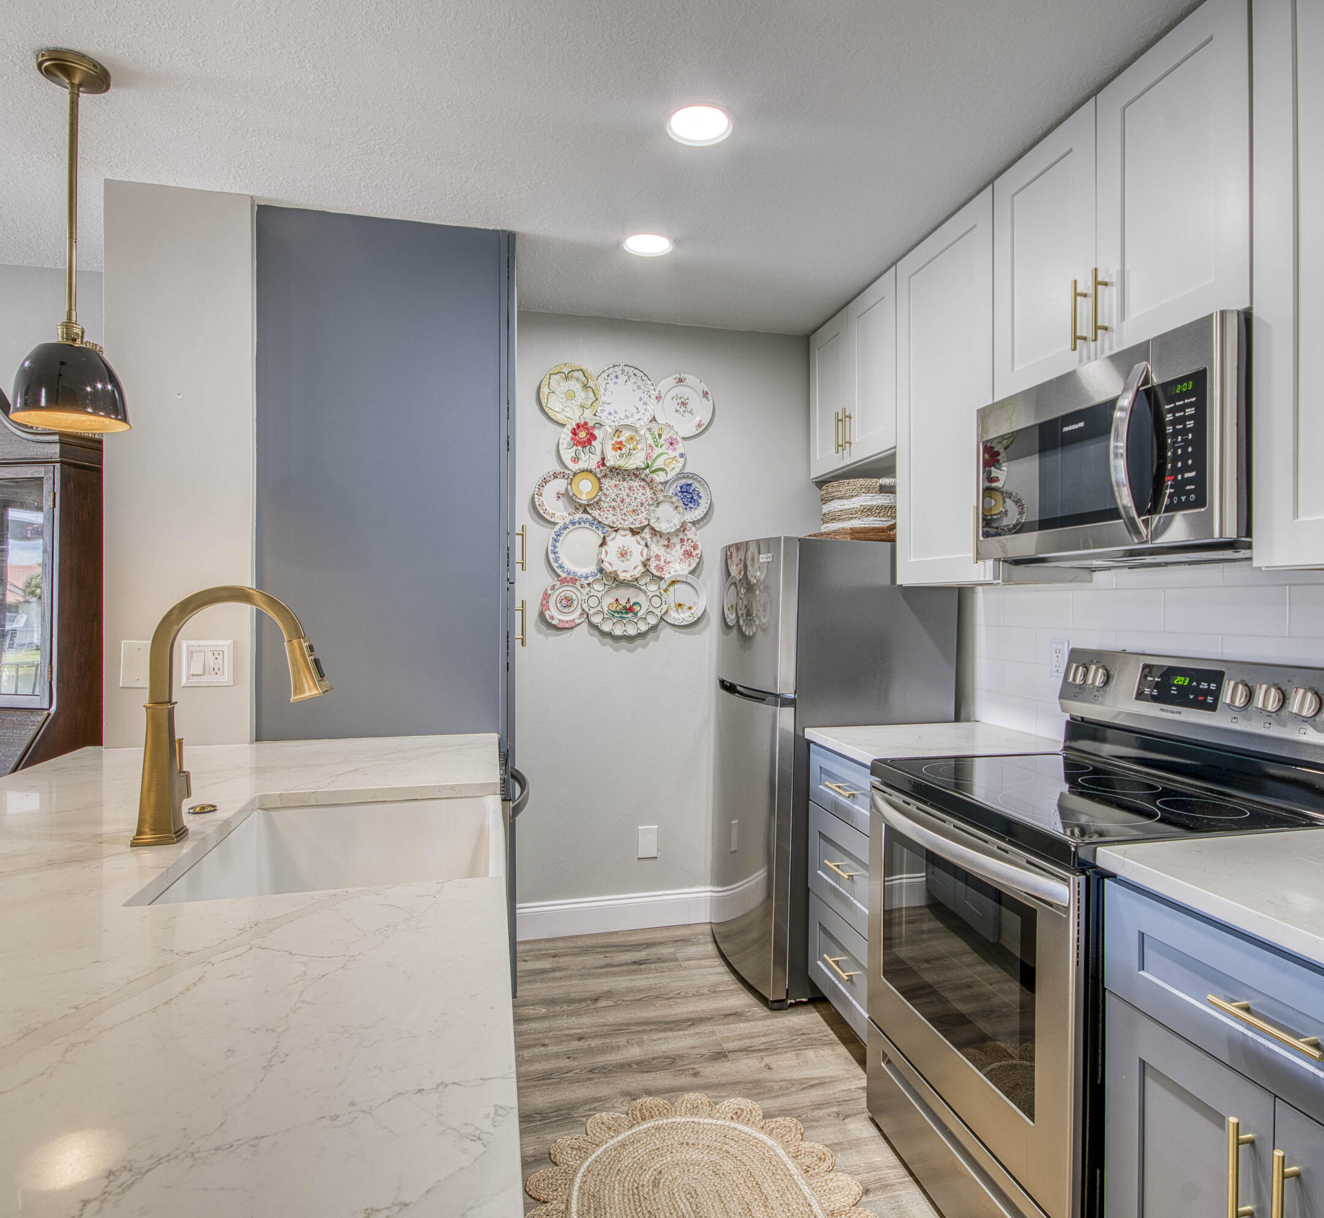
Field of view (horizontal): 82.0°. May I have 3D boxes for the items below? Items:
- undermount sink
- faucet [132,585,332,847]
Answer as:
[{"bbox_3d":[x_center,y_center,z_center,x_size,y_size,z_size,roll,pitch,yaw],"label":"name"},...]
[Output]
[{"bbox_3d":[-0.543,0.523,1.359,0.520,0.235,0.630,0,0,-12],"label":"undermount sink"},{"bbox_3d":[-0.755,0.178,1.362,0.320,0.435,0.130,0,0,-12],"label":"faucet"}]

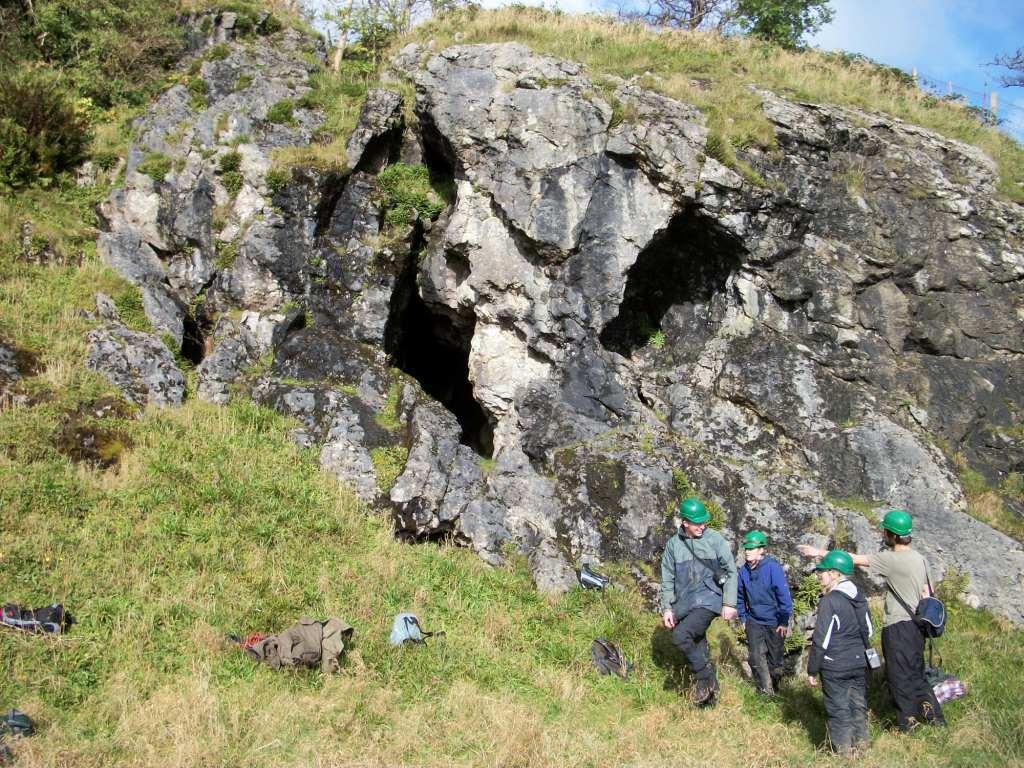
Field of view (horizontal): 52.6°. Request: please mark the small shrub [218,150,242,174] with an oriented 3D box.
[{"bbox_3d":[-4.078,-3.209,15.000,0.350,0.350,0.300,2,-7,-16],"label":"small shrub"}]

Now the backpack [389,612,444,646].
[{"bbox_3d":[-0.904,2.324,9.800,0.460,0.280,0.320,-1,-8,6],"label":"backpack"}]

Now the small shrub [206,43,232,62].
[{"bbox_3d":[-4.819,-5.443,17.000,0.390,0.330,0.340,2,-7,-16],"label":"small shrub"}]

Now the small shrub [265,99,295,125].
[{"bbox_3d":[-3.548,-4.158,15.800,0.460,0.400,0.380,2,-7,-13],"label":"small shrub"}]

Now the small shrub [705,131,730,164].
[{"bbox_3d":[2.620,-3.002,13.200,0.330,0.410,0.300,-1,-7,12],"label":"small shrub"}]

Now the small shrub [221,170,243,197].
[{"bbox_3d":[-4.009,-2.866,14.800,0.320,0.370,0.280,2,-7,-16],"label":"small shrub"}]

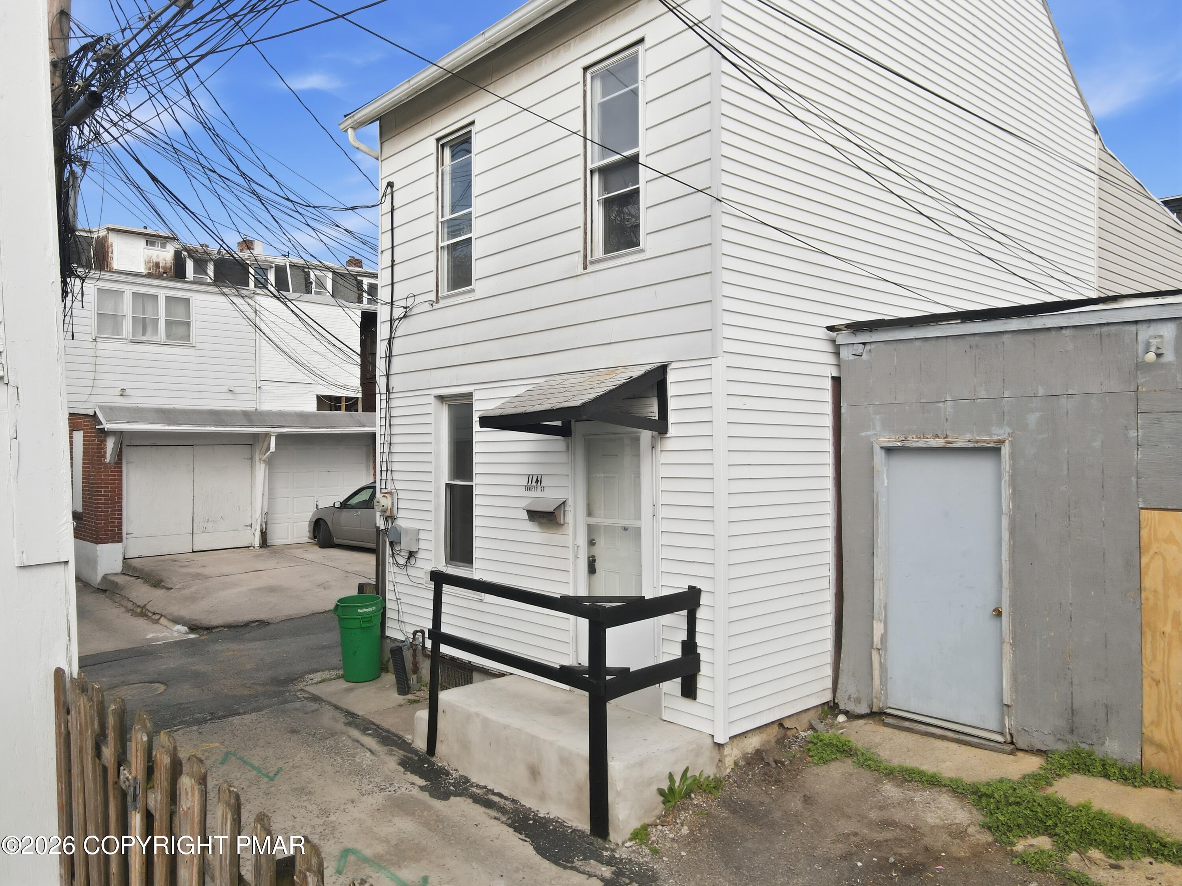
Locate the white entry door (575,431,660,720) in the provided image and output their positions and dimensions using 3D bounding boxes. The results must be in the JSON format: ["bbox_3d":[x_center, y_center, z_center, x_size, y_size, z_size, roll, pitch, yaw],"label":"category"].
[{"bbox_3d":[0.189,0.914,6.531,0.090,2.170,0.890,1,-1,-44],"label":"white entry door"}]

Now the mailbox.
[{"bbox_3d":[-0.404,0.590,7.050,0.160,0.220,0.410,1,-1,-44],"label":"mailbox"}]

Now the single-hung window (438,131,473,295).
[{"bbox_3d":[-1.333,-2.283,8.207,0.100,1.610,0.620,1,-1,-44],"label":"single-hung window"}]

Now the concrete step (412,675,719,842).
[{"bbox_3d":[-0.301,2.323,6.361,0.930,0.510,2.460,1,-1,-44],"label":"concrete step"}]

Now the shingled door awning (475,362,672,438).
[{"bbox_3d":[-0.155,-0.339,6.284,0.870,0.530,1.230,1,-1,-44],"label":"shingled door awning"}]

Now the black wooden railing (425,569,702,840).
[{"bbox_3d":[-0.266,1.797,6.294,0.980,1.540,2.140,1,-1,-44],"label":"black wooden railing"}]

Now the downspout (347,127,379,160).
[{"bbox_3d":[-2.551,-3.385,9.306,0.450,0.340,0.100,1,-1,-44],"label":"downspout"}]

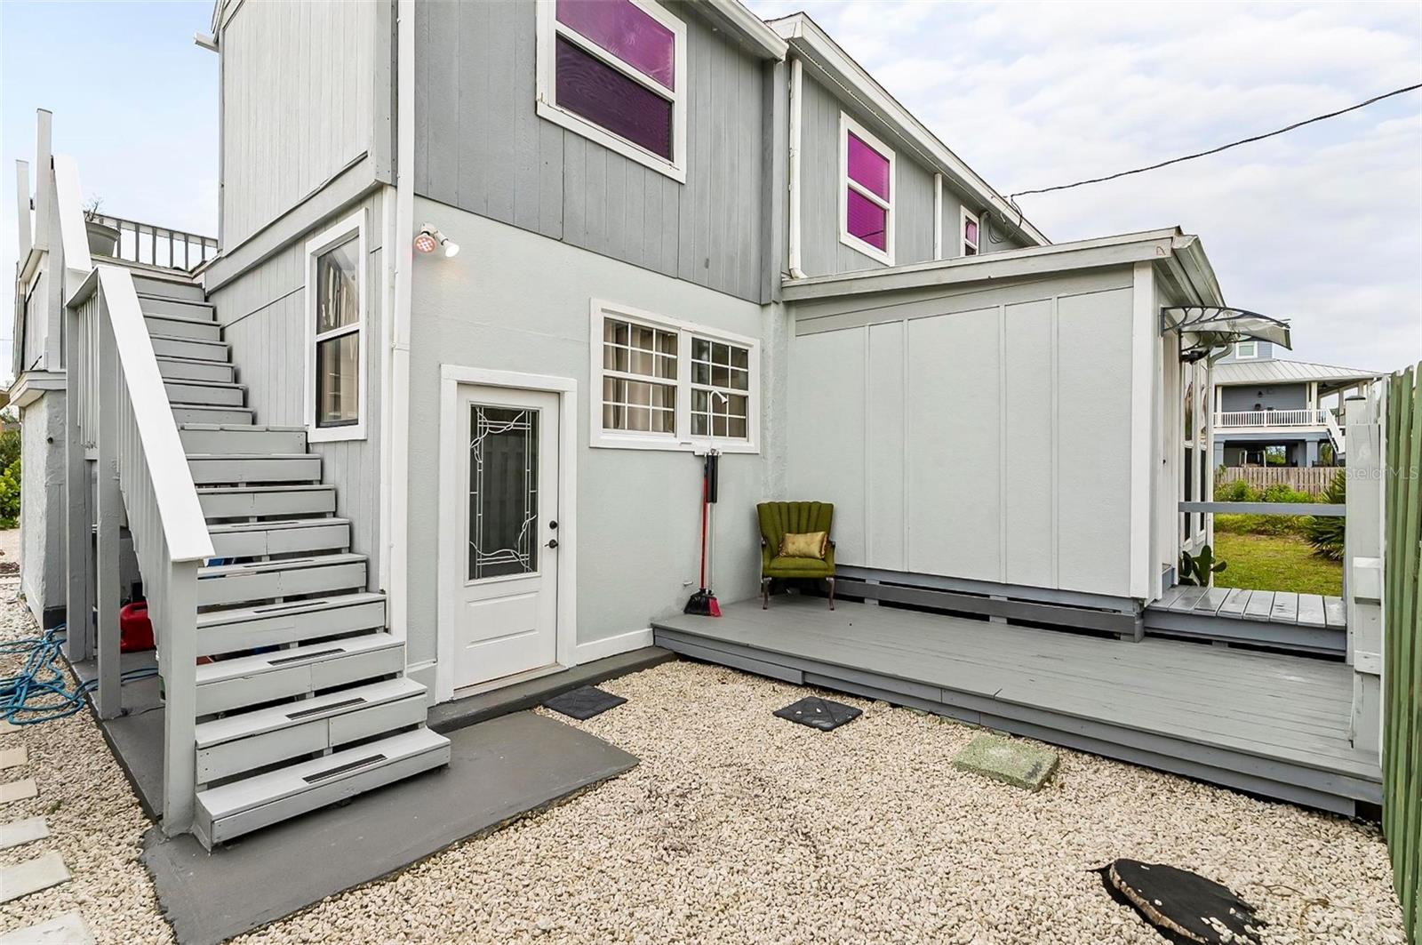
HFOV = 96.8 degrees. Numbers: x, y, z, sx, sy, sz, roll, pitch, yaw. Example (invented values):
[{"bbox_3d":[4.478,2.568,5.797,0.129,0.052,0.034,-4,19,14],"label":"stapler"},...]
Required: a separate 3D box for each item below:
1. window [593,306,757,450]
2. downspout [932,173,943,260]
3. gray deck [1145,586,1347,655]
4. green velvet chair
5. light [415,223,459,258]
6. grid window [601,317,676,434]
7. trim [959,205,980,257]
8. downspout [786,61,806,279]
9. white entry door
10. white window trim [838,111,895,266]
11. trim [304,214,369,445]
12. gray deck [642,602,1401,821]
[{"bbox_3d":[-0.220,-0.778,5.747,0.070,1.169,2.105,1,0,43],"label":"window"},{"bbox_3d":[3.311,-3.184,9.198,0.090,2.279,0.100,1,0,43],"label":"downspout"},{"bbox_3d":[4.523,1.194,5.367,1.240,0.200,1.500,1,0,39],"label":"gray deck"},{"bbox_3d":[0.845,0.817,6.369,0.740,1.000,0.700,0,0,5],"label":"green velvet chair"},{"bbox_3d":[-1.723,-1.461,3.971,0.180,0.190,0.250,1,0,43],"label":"light"},{"bbox_3d":[-0.592,-0.802,5.364,0.070,0.950,0.837,1,0,43],"label":"grid window"},{"bbox_3d":[4.202,-3.646,10.203,0.070,1.041,0.821,1,0,43],"label":"trim"},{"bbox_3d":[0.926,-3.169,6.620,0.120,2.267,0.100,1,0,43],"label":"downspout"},{"bbox_3d":[-1.448,0.427,4.493,0.050,2.041,0.800,1,0,43],"label":"white entry door"},{"bbox_3d":[1.963,-3.438,7.813,0.070,1.496,1.329,1,0,43],"label":"white window trim"},{"bbox_3d":[-2.678,-0.975,4.481,1.050,1.510,0.070,1,0,40],"label":"trim"},{"bbox_3d":[1.891,1.431,4.939,4.400,0.200,2.100,1,0,39],"label":"gray deck"}]

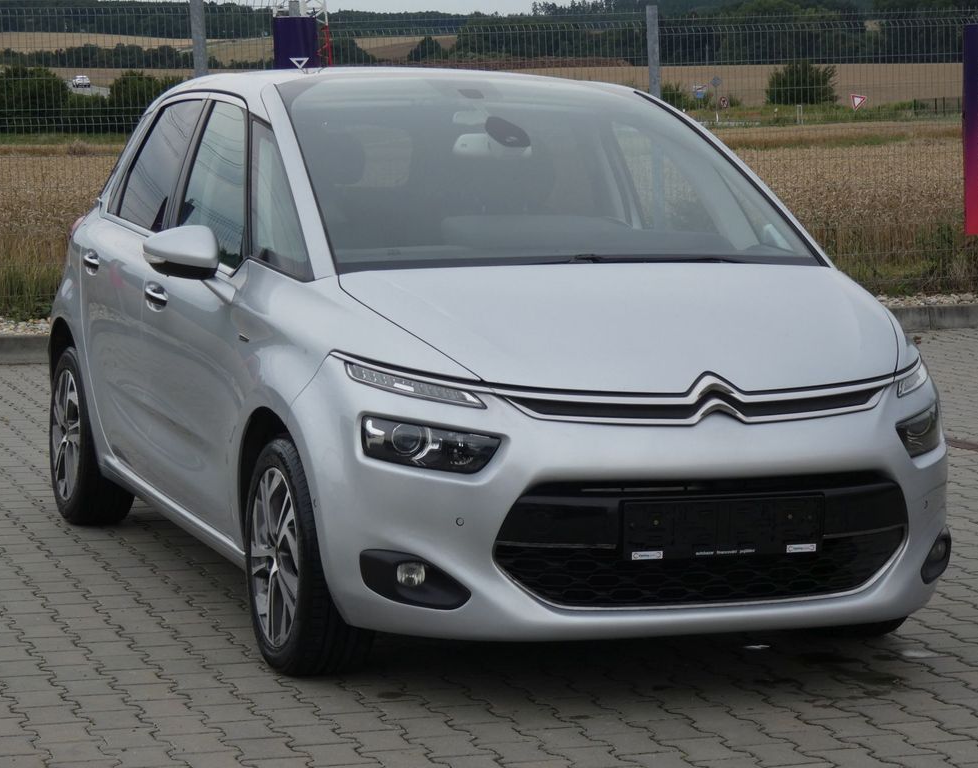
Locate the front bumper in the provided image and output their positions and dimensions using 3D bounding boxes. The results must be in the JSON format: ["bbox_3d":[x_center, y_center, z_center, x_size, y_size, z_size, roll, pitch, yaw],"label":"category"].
[{"bbox_3d":[0.453,0.265,6.409,1.790,0.650,0.640,-1,6,-20],"label":"front bumper"}]

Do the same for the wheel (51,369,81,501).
[{"bbox_3d":[-1.436,0.183,9.291,0.190,0.470,0.470,-1,6,-20],"label":"wheel"}]

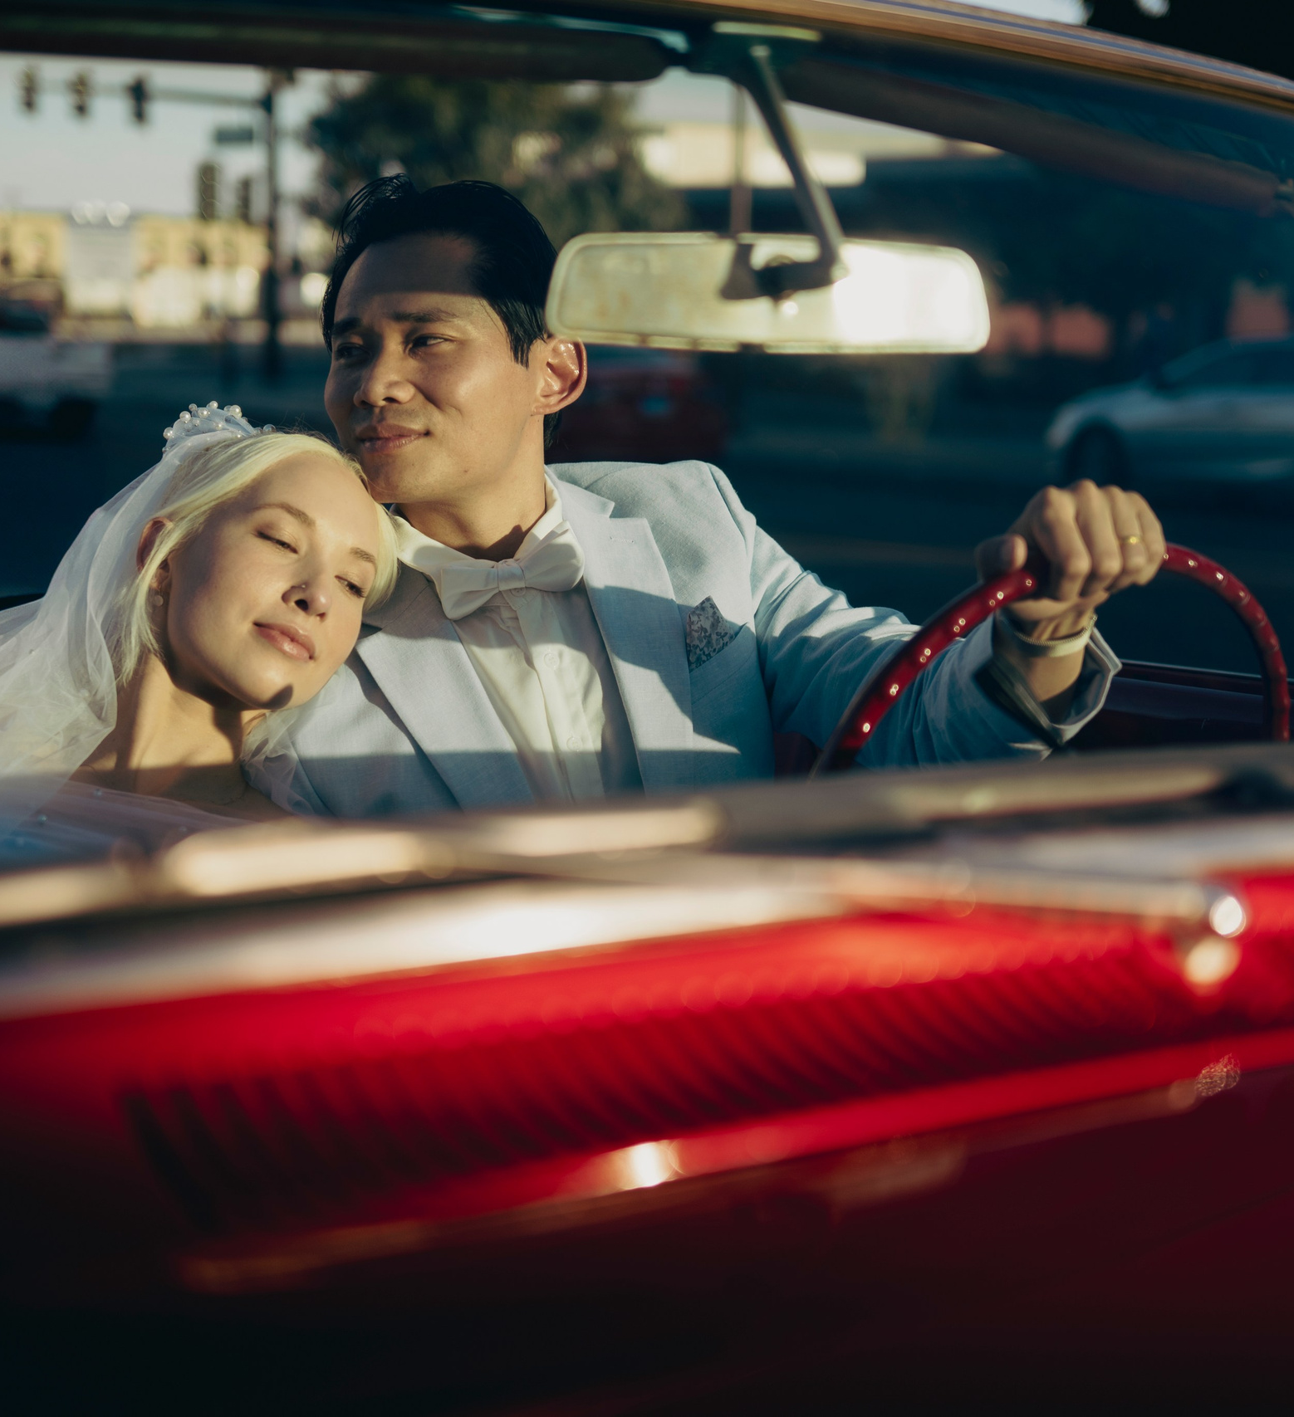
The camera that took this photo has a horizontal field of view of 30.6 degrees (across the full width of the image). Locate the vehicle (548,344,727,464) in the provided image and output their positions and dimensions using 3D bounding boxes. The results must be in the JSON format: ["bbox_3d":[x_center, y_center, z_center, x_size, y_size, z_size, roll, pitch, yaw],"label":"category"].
[{"bbox_3d":[-1.142,-3.616,27.300,1.820,1.460,4.600,-3,10,-33],"label":"vehicle"}]

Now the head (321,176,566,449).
[{"bbox_3d":[-0.147,-0.280,1.770,0.165,0.240,0.200,6,9,30],"label":"head"}]

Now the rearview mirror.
[{"bbox_3d":[0.071,-0.242,1.380,0.260,0.063,0.035,1,6,-8],"label":"rearview mirror"}]

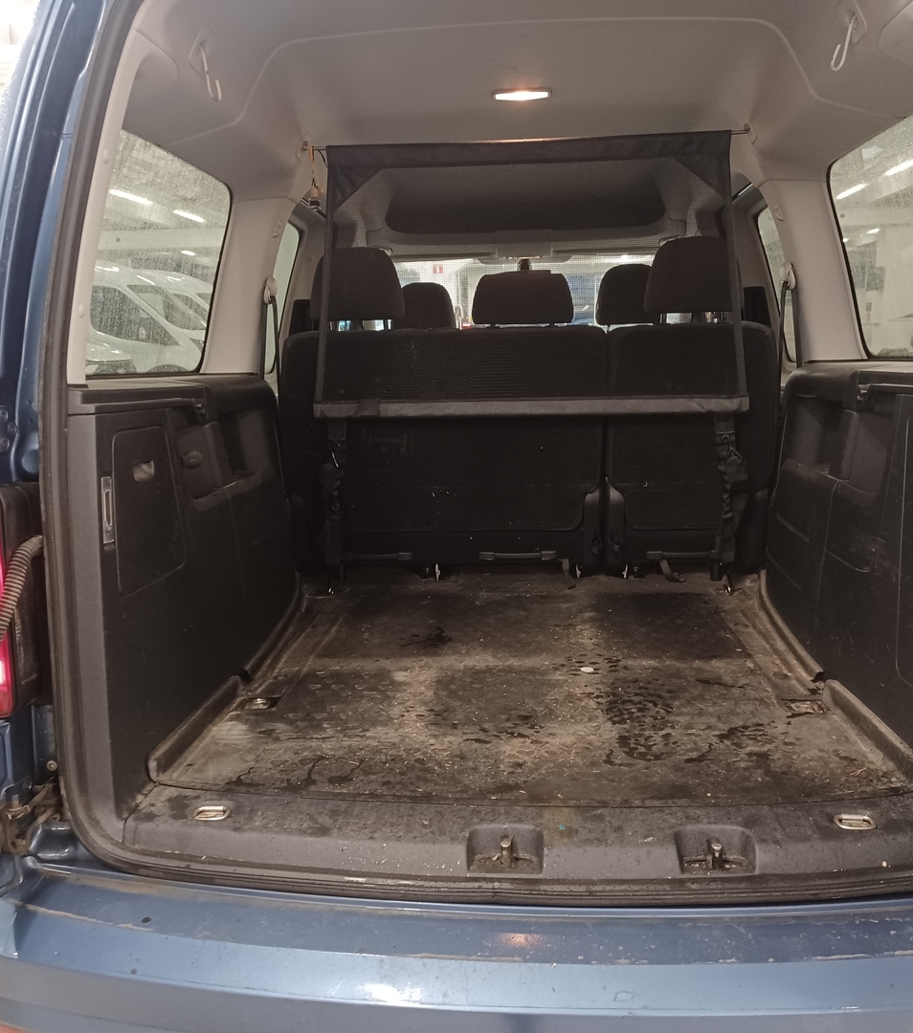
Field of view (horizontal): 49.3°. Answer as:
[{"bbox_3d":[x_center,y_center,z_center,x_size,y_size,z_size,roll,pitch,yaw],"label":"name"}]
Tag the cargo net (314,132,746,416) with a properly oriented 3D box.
[{"bbox_3d":[0.160,-0.541,2.254,0.985,0.610,0.050,0,10,4],"label":"cargo net"}]

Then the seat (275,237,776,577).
[{"bbox_3d":[0.195,-0.273,2.667,1.150,0.830,0.740,0,10,4],"label":"seat"}]

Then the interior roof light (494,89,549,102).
[{"bbox_3d":[0.140,-0.900,2.128,0.120,0.025,0.055,0,10,4],"label":"interior roof light"}]

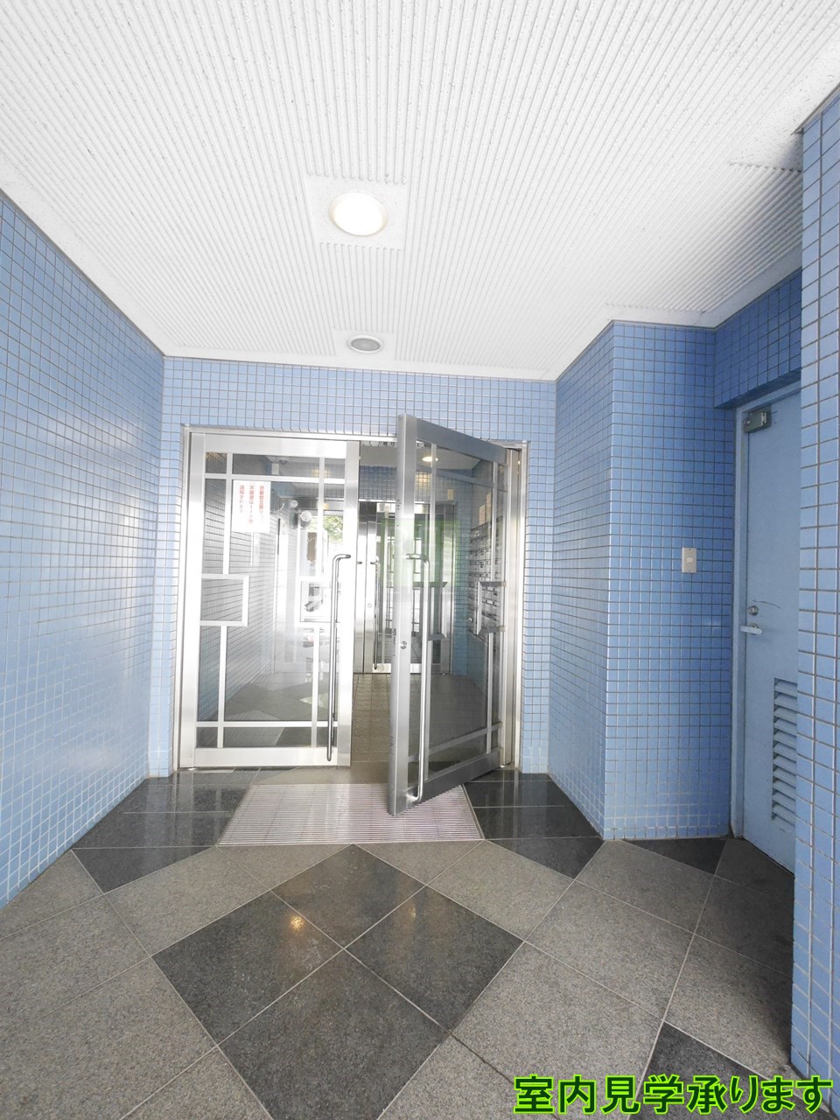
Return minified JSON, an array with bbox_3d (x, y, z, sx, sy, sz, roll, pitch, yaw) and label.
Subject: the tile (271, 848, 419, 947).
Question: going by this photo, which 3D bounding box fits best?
[{"bbox_3d":[-0.257,1.212,1.664,0.400,0.020,0.400,0,-3,40],"label":"tile"}]

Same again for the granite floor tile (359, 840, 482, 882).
[{"bbox_3d":[0.012,1.226,1.827,0.560,0.020,0.280,2,-2,-5],"label":"granite floor tile"}]

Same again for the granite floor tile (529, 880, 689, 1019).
[{"bbox_3d":[0.616,1.230,1.463,0.400,0.020,0.400,0,-3,40],"label":"granite floor tile"}]

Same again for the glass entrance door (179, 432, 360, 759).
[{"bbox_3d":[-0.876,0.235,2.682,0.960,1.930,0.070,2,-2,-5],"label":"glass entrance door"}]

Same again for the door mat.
[{"bbox_3d":[-0.306,1.228,2.218,1.130,0.020,0.550,2,-2,-5],"label":"door mat"}]

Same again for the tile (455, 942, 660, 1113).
[{"bbox_3d":[0.358,1.212,1.158,0.400,0.020,0.400,0,-3,40],"label":"tile"}]

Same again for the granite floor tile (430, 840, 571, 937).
[{"bbox_3d":[0.307,1.230,1.715,0.400,0.020,0.400,0,-3,40],"label":"granite floor tile"}]

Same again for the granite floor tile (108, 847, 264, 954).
[{"bbox_3d":[-0.822,1.194,1.616,0.400,0.020,0.400,0,-3,40],"label":"granite floor tile"}]

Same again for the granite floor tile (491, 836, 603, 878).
[{"bbox_3d":[0.577,1.244,1.882,0.560,0.020,0.280,2,-2,-5],"label":"granite floor tile"}]

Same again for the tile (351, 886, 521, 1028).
[{"bbox_3d":[0.050,1.212,1.412,0.400,0.020,0.400,0,-3,40],"label":"tile"}]

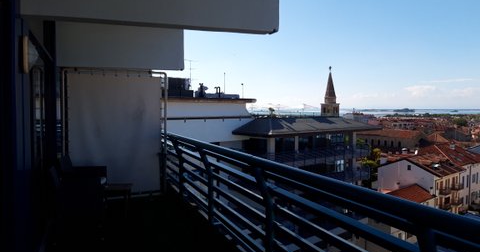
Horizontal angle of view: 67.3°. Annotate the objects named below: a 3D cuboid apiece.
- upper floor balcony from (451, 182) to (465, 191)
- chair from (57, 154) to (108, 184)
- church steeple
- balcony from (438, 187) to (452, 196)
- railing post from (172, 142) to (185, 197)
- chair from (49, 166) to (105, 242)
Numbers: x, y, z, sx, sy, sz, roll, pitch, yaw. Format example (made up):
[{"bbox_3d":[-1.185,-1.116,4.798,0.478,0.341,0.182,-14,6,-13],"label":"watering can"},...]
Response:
[{"bbox_3d":[47.349,13.114,78.301,3.200,1.200,1.300,-2,3,-40],"label":"upper floor balcony"},{"bbox_3d":[-2.408,0.866,5.574,0.610,0.860,0.580,-1,3,-23],"label":"chair"},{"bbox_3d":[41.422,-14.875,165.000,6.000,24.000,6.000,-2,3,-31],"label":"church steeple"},{"bbox_3d":[41.658,13.373,73.001,3.200,1.200,1.300,-2,3,-40],"label":"balcony"},{"bbox_3d":[-1.049,0.740,6.042,0.180,0.970,0.070,-1,3,-23],"label":"railing post"},{"bbox_3d":[-1.999,0.917,4.455,0.610,0.860,0.580,-1,3,-23],"label":"chair"}]

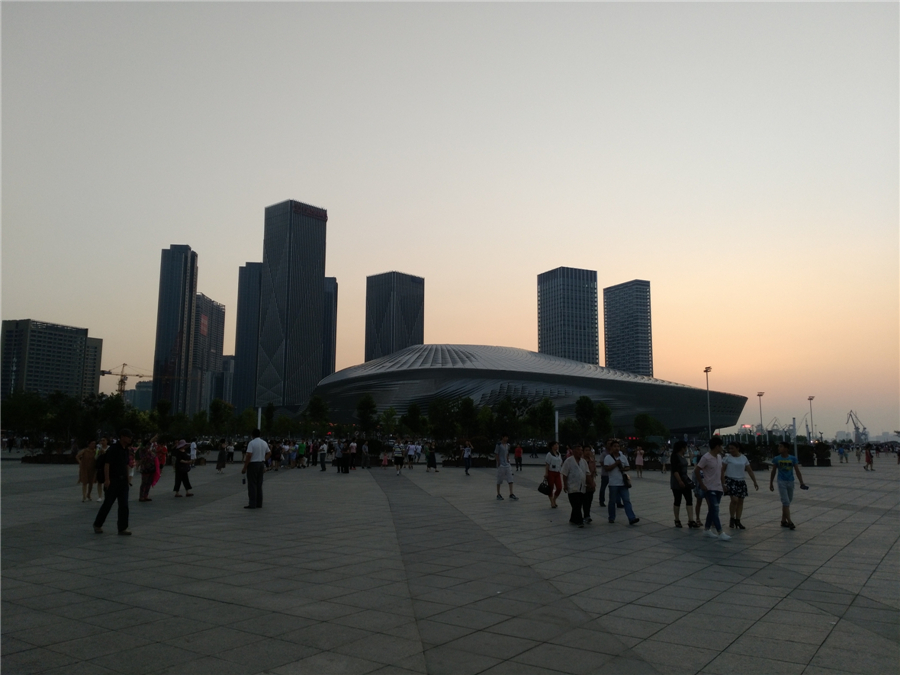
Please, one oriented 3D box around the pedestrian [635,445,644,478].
[{"bbox_3d":[8.569,5.597,33.005,0.480,1.520,0.360,-1,-8,8],"label":"pedestrian"}]

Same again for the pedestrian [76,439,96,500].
[{"bbox_3d":[-9.588,3.536,19.323,0.517,1.573,0.338,3,-8,-17],"label":"pedestrian"}]

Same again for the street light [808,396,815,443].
[{"bbox_3d":[107.886,25.341,216.315,1.900,15.000,1.200,-2,-9,19],"label":"street light"}]

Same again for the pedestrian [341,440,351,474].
[{"bbox_3d":[-5.276,6.074,37.080,0.500,1.639,0.360,-7,-11,40],"label":"pedestrian"}]

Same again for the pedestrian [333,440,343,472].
[{"bbox_3d":[-5.508,5.894,36.277,0.520,1.660,0.360,2,-8,-14],"label":"pedestrian"}]

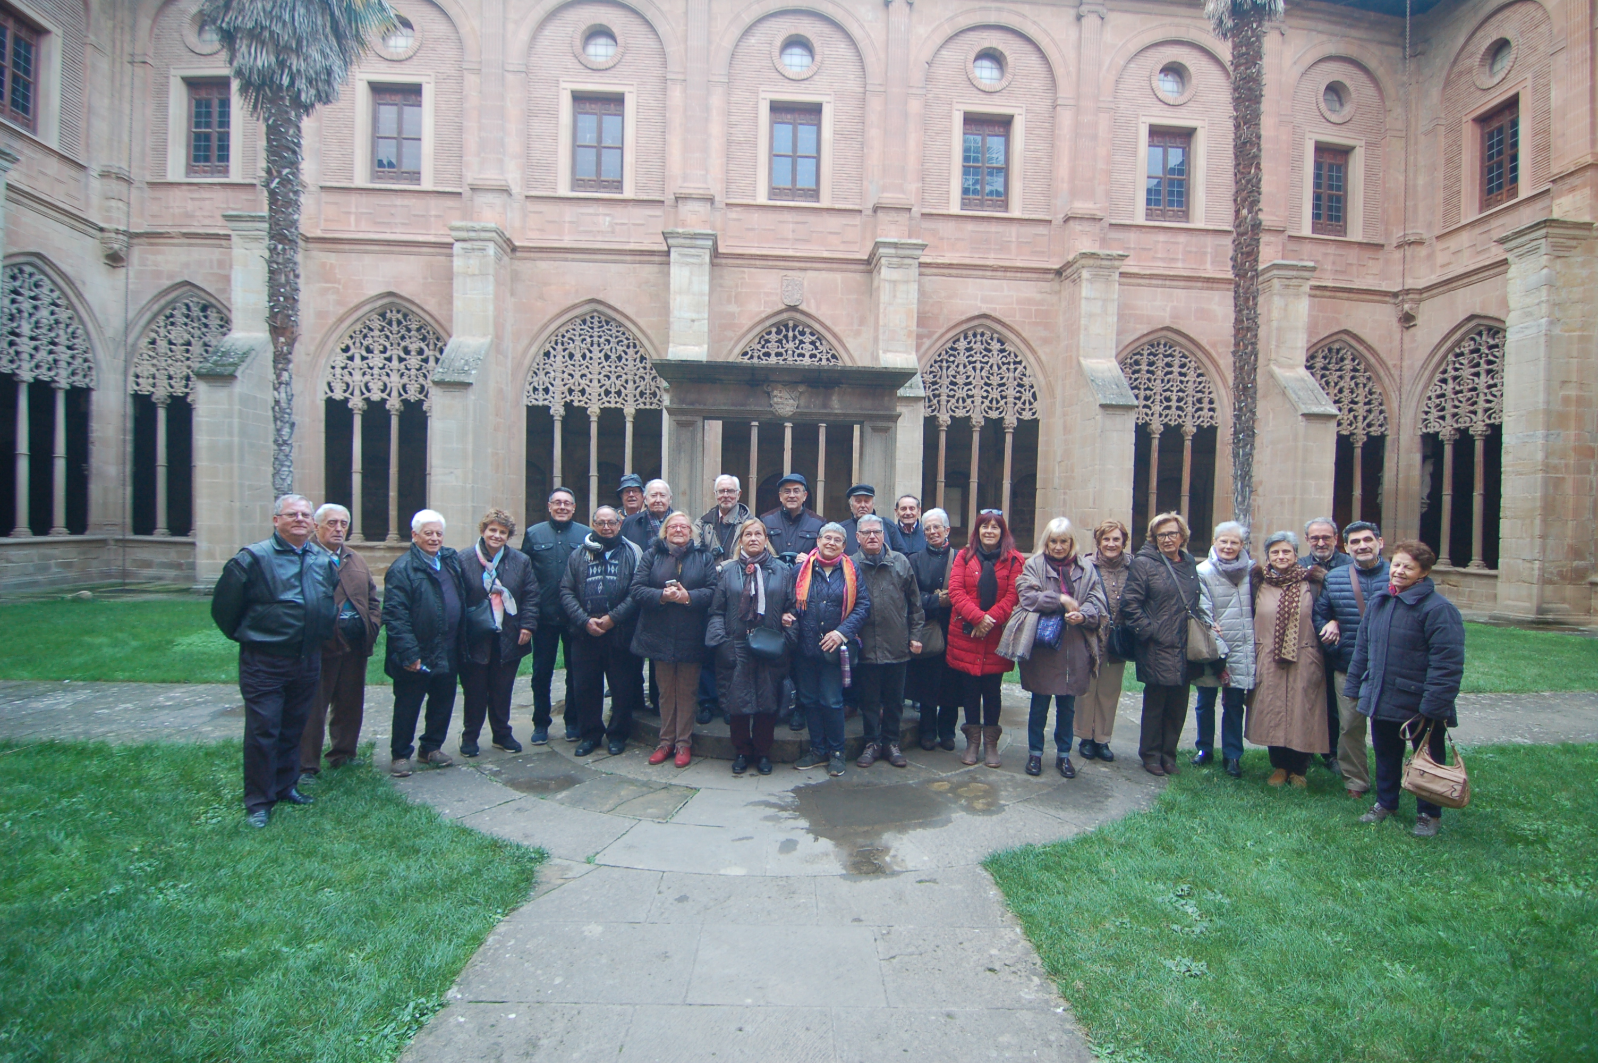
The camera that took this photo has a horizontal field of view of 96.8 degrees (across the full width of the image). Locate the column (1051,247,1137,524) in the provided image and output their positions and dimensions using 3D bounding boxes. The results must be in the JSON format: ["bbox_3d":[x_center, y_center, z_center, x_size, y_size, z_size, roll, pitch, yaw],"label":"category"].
[{"bbox_3d":[6.710,-2.300,15.870,1.050,7.750,1.950,1,0,-4],"label":"column"}]

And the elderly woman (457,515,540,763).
[{"bbox_3d":[-2.048,0.669,4.840,0.540,1.645,0.400,1,0,-14],"label":"elderly woman"}]

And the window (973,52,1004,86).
[{"bbox_3d":[3.779,-9.187,14.038,0.683,0.730,0.250,1,1,-4],"label":"window"}]

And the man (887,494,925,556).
[{"bbox_3d":[0.844,0.530,5.356,0.500,1.630,0.330,1,2,6],"label":"man"}]

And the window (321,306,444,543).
[{"bbox_3d":[-8.009,-2.098,13.998,2.600,4.660,0.400,1,2,-4],"label":"window"}]

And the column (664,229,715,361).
[{"bbox_3d":[-2.410,-2.500,15.170,1.050,7.800,1.950,1,0,-4],"label":"column"}]

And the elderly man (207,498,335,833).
[{"bbox_3d":[-2.729,0.643,3.689,0.360,1.690,0.540,2,2,33],"label":"elderly man"}]

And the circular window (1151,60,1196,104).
[{"bbox_3d":[7.541,-9.049,14.297,0.960,0.955,0.250,1,1,-4],"label":"circular window"}]

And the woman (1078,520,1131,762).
[{"bbox_3d":[2.170,0.745,4.993,0.520,1.648,0.360,1,0,17],"label":"woman"}]

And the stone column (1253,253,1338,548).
[{"bbox_3d":[12.101,-2.473,17.695,1.080,8.364,2.186,1,0,-4],"label":"stone column"}]

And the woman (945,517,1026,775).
[{"bbox_3d":[1.266,0.706,4.815,0.570,1.691,0.380,1,0,12],"label":"woman"}]

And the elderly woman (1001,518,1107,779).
[{"bbox_3d":[1.670,0.733,4.663,0.600,1.646,0.400,1,1,14],"label":"elderly woman"}]

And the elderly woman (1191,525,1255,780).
[{"bbox_3d":[2.886,0.755,4.802,0.470,1.645,0.340,2,1,19],"label":"elderly woman"}]

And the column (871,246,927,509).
[{"bbox_3d":[2.301,-2.672,17.055,1.080,8.364,2.186,1,0,-4],"label":"column"}]

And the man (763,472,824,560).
[{"bbox_3d":[-0.031,0.473,4.992,0.550,1.762,0.380,1,0,0],"label":"man"}]

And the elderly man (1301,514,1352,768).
[{"bbox_3d":[3.618,0.755,4.866,0.520,1.690,0.340,2,2,30],"label":"elderly man"}]

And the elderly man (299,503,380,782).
[{"bbox_3d":[-2.891,0.649,4.446,0.500,1.641,0.360,0,1,-30],"label":"elderly man"}]

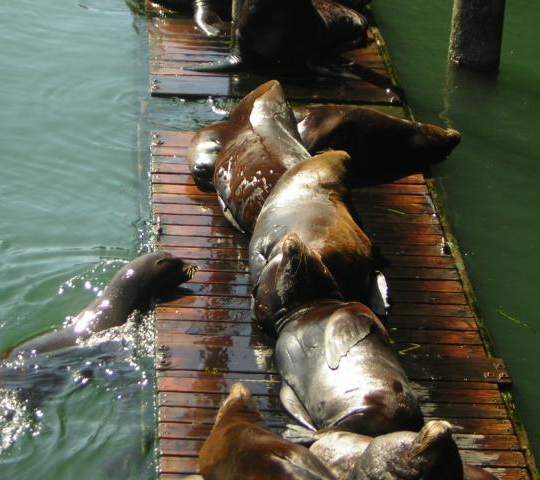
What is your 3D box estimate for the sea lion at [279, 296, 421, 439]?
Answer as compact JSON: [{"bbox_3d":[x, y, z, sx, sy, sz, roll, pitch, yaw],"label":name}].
[{"bbox_3d":[0.367,0.496,9.428,0.640,0.470,1.450,-1,24,-11],"label":"sea lion"}]

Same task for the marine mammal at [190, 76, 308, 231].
[{"bbox_3d":[-0.100,-0.538,11.622,0.660,0.580,1.450,8,24,9],"label":"marine mammal"}]

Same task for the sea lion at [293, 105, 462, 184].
[{"bbox_3d":[0.411,-0.631,12.023,1.550,0.500,0.540,2,23,-5],"label":"sea lion"}]

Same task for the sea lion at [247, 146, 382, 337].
[{"bbox_3d":[0.265,-0.116,10.728,0.700,0.560,1.720,6,23,4],"label":"sea lion"}]

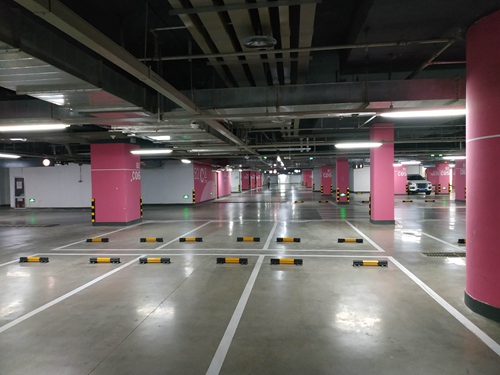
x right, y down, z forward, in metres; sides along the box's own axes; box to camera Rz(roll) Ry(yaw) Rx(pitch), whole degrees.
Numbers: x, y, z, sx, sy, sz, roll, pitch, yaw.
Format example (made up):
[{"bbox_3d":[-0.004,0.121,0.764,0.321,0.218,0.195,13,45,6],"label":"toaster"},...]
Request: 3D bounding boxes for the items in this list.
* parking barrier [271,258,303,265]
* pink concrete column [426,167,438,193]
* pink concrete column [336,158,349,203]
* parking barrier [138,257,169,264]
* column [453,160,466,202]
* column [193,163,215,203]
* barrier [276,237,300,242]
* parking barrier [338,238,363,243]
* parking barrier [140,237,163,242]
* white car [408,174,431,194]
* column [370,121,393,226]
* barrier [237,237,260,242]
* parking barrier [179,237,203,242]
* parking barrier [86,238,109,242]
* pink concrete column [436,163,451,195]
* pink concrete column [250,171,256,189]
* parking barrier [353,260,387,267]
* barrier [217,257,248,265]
[{"bbox_3d":[0.650,1.317,6.178,0.560,0.097,0.110,-1,1,8],"label":"parking barrier"},{"bbox_3d":[15.798,-0.668,29.726,0.839,2.500,0.889,-1,1,8],"label":"pink concrete column"},{"bbox_3d":[5.584,-0.386,20.770,0.661,2.750,0.691,-1,1,8],"label":"pink concrete column"},{"bbox_3d":[-1.768,1.365,6.508,0.560,0.097,0.110,-1,1,8],"label":"parking barrier"},{"bbox_3d":[12.114,-0.390,19.162,0.839,2.550,1.086,-1,1,8],"label":"column"},{"bbox_3d":[-3.514,-0.340,24.767,0.750,2.700,5.000,-1,1,8],"label":"column"},{"bbox_3d":[0.963,1.297,8.606,0.580,0.105,0.150,-1,1,8],"label":"barrier"},{"bbox_3d":[2.426,1.271,8.373,0.580,0.105,0.150,-1,1,8],"label":"parking barrier"},{"bbox_3d":[-2.476,1.325,8.818,0.560,0.097,0.110,-1,1,8],"label":"parking barrier"},{"bbox_3d":[13.340,-0.309,28.962,1.870,1.660,4.600,-1,1,8],"label":"white car"},{"bbox_3d":[4.223,-0.447,11.122,0.650,3.220,0.610,-1,1,8],"label":"column"},{"bbox_3d":[-0.025,1.315,8.737,0.580,0.105,0.150,-1,1,8],"label":"barrier"},{"bbox_3d":[-1.467,1.305,8.703,0.560,0.097,0.110,-1,1,8],"label":"parking barrier"},{"bbox_3d":[-4.009,1.389,9.184,0.580,0.105,0.150,-1,1,8],"label":"parking barrier"},{"bbox_3d":[15.852,-0.717,28.448,0.849,2.650,0.839,-1,1,8],"label":"pink concrete column"},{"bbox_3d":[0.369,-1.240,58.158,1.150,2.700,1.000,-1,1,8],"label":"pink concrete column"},{"bbox_3d":[2.046,1.292,5.925,0.560,0.097,0.110,-1,1,8],"label":"parking barrier"},{"bbox_3d":[-0.315,1.369,6.465,0.580,0.105,0.150,-1,1,8],"label":"barrier"}]

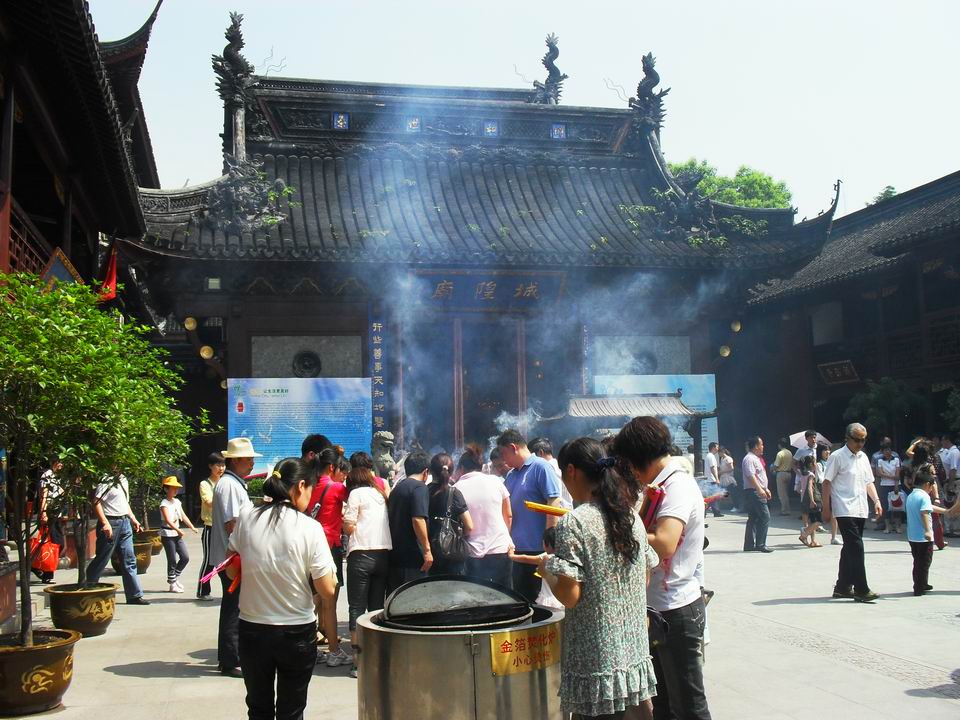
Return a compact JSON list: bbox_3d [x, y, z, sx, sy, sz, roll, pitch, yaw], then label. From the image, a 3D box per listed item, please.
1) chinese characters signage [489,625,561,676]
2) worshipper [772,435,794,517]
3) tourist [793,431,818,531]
[{"bbox_3d":[0.221,1.118,3.777,0.058,0.160,0.420,-6,-7,43],"label":"chinese characters signage"},{"bbox_3d":[6.539,2.524,20.842,0.480,1.670,0.330,1,-6,-25],"label":"worshipper"},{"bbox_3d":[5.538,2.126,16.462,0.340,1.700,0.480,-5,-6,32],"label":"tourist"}]

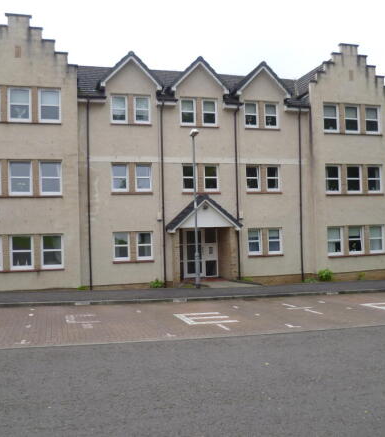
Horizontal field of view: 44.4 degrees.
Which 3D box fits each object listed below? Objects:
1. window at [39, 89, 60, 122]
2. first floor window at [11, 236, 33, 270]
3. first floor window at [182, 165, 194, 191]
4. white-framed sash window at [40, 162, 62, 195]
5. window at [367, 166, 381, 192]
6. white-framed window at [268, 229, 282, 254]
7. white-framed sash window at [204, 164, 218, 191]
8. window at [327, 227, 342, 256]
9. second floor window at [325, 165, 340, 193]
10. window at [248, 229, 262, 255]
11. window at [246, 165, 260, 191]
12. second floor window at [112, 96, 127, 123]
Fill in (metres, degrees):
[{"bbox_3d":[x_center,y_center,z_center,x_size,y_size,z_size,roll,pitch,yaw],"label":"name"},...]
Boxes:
[{"bbox_3d":[-5.300,-4.183,17.502,0.800,1.232,0.120,-1,-1,-15],"label":"window"},{"bbox_3d":[-6.232,1.255,17.305,0.790,1.240,0.120,-1,-1,-16],"label":"first floor window"},{"bbox_3d":[-0.089,-1.659,19.485,0.670,1.120,0.120,-1,-1,-16],"label":"first floor window"},{"bbox_3d":[-5.111,-1.439,17.017,0.762,1.215,0.120,-1,-1,-15],"label":"white-framed sash window"},{"bbox_3d":[8.029,-1.697,20.685,0.762,1.215,0.120,-1,-1,-15],"label":"window"},{"bbox_3d":[3.511,0.978,20.163,0.657,1.083,0.120,-1,-1,-15],"label":"white-framed window"},{"bbox_3d":[0.794,-1.680,19.732,0.670,1.120,0.120,-1,-1,-16],"label":"white-framed sash window"},{"bbox_3d":[6.147,0.970,20.093,0.762,1.215,0.120,-1,-1,-15],"label":"window"},{"bbox_3d":[6.077,-1.658,20.346,0.820,1.210,0.140,-1,-1,-16],"label":"second floor window"},{"bbox_3d":[2.623,0.996,19.927,0.657,1.083,0.120,-1,-1,-15],"label":"window"},{"bbox_3d":[2.562,-1.655,19.459,0.601,1.076,0.120,-1,-1,-15],"label":"window"},{"bbox_3d":[-2.912,-4.296,18.595,0.657,1.083,0.120,-1,-1,-15],"label":"second floor window"}]

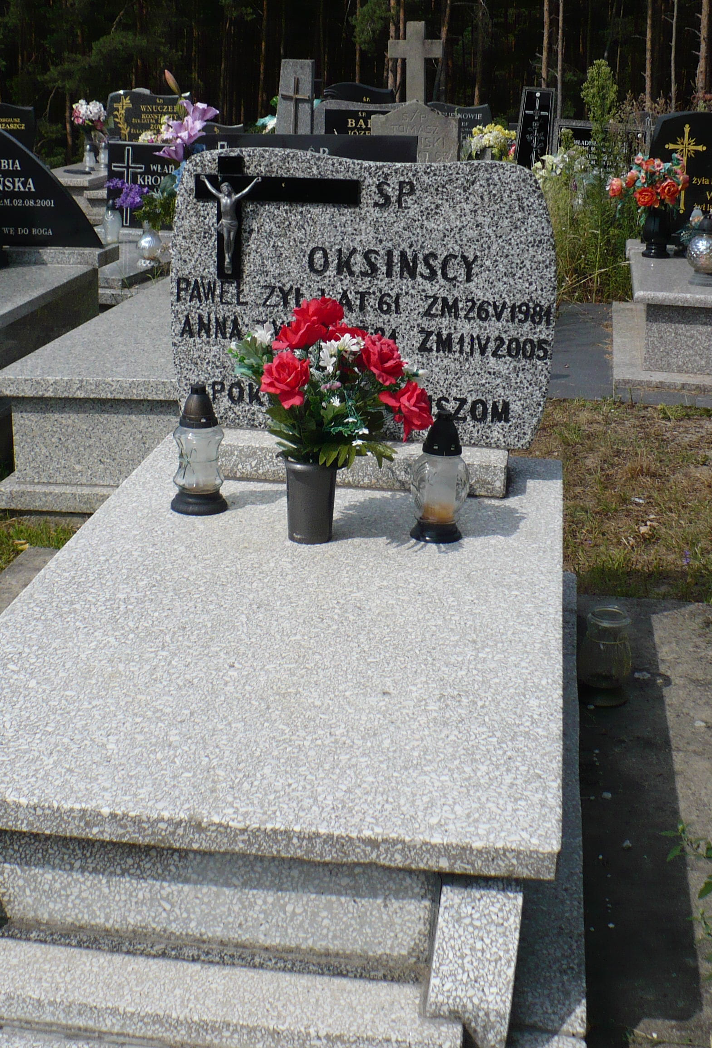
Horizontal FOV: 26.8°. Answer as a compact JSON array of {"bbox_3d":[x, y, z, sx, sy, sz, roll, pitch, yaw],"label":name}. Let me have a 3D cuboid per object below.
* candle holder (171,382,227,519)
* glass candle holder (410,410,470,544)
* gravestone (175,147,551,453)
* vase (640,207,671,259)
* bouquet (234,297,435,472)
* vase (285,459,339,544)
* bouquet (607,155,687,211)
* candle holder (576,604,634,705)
[{"bbox_3d":[-0.345,-0.167,3.268,0.124,0.273,0.124,3,18,7],"label":"candle holder"},{"bbox_3d":[0.179,-0.107,3.131,0.123,0.268,0.123,3,18,7],"label":"glass candle holder"},{"bbox_3d":[0.013,-0.535,3.518,0.900,0.680,0.090,3,18,7],"label":"gravestone"},{"bbox_3d":[1.361,-1.323,6.730,0.133,0.215,0.133,4,19,7],"label":"vase"},{"bbox_3d":[-0.045,-0.270,2.900,0.388,0.332,0.316,4,19,6],"label":"bouquet"},{"bbox_3d":[-0.088,-0.045,2.984,0.104,0.160,0.104,2,19,-1],"label":"vase"},{"bbox_3d":[1.314,-1.530,6.720,0.360,0.270,0.310,3,18,9],"label":"bouquet"},{"bbox_3d":[0.547,0.286,3.245,0.118,0.192,0.118,3,18,7],"label":"candle holder"}]

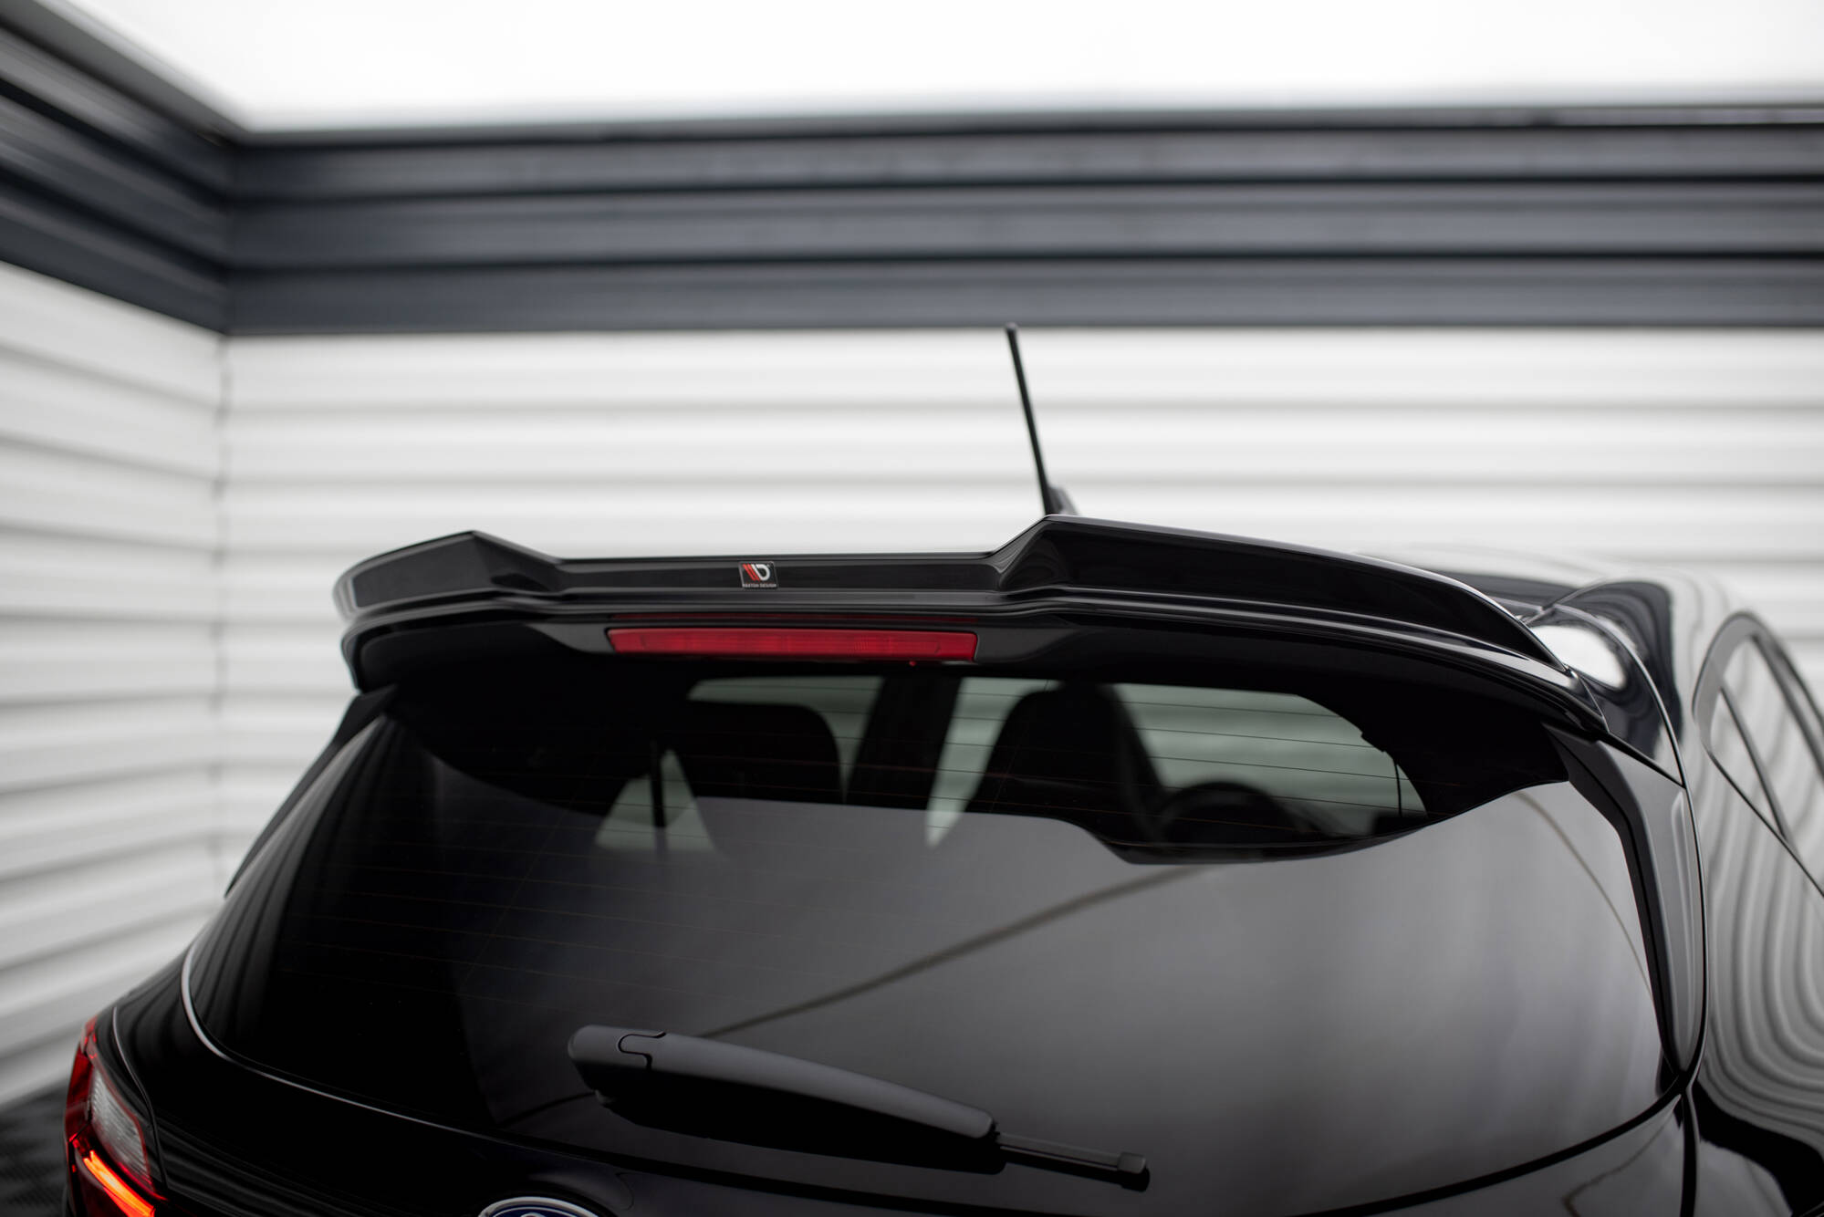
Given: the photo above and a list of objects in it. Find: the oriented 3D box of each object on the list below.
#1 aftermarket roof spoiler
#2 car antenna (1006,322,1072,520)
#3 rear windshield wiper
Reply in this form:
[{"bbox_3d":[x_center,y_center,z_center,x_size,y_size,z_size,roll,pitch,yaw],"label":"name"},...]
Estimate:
[{"bbox_3d":[-0.084,-0.011,1.486,1.168,0.106,0.232,0,-1,27],"label":"aftermarket roof spoiler"},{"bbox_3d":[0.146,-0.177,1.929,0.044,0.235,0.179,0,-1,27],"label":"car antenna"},{"bbox_3d":[-0.053,0.315,1.151,0.416,0.060,0.062,0,-1,27],"label":"rear windshield wiper"}]

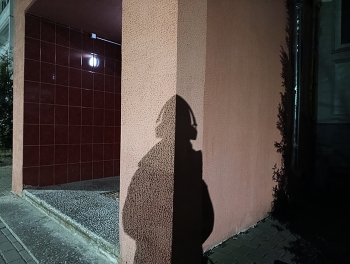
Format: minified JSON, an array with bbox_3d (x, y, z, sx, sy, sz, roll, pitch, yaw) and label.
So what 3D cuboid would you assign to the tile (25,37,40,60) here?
[{"bbox_3d":[-1.997,-1.161,3.256,0.010,0.300,0.200,2,1,43],"label":"tile"}]

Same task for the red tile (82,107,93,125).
[{"bbox_3d":[-1.459,-0.255,3.866,0.010,0.300,0.200,1,0,44],"label":"red tile"}]

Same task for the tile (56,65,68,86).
[{"bbox_3d":[-1.732,-0.859,3.573,0.012,0.300,0.200,1,0,44],"label":"tile"}]

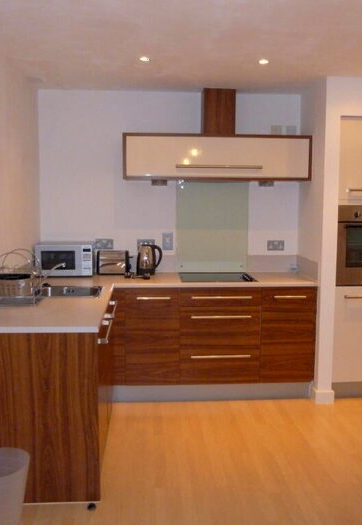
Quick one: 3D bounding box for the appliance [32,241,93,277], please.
[{"bbox_3d":[-0.896,-0.014,3.991,0.428,0.266,0.315,0,6,-4],"label":"appliance"}]

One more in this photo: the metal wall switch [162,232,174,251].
[{"bbox_3d":[-0.106,-0.174,4.212,0.089,0.145,0.012,0,6,-4],"label":"metal wall switch"}]

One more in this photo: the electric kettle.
[{"bbox_3d":[-0.252,-0.017,4.087,0.205,0.255,0.145,0,6,-4],"label":"electric kettle"}]

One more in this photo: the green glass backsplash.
[{"bbox_3d":[0.267,-0.287,4.229,0.606,0.765,0.012,0,6,-4],"label":"green glass backsplash"}]

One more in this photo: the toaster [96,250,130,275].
[{"bbox_3d":[-0.541,0.005,4.077,0.253,0.213,0.165,0,6,-4],"label":"toaster"}]

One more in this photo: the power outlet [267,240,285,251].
[{"bbox_3d":[0.809,-0.141,4.287,0.147,0.087,0.012,0,6,-4],"label":"power outlet"}]

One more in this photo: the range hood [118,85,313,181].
[{"bbox_3d":[0.278,-1.000,3.988,1.446,0.718,0.340,0,6,-4],"label":"range hood"}]

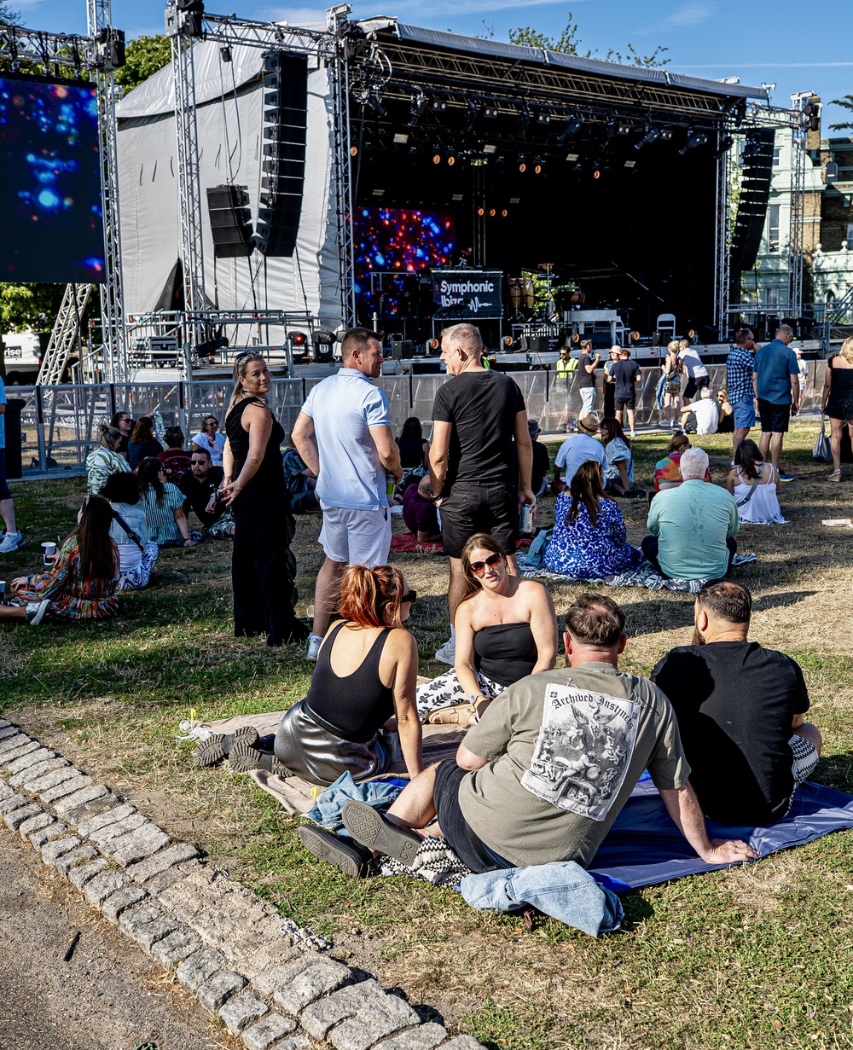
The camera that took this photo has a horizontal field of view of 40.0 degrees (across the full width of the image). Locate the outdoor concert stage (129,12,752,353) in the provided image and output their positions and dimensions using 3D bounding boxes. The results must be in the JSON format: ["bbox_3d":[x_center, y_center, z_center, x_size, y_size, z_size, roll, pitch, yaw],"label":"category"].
[{"bbox_3d":[0.354,-7.341,30.829,12.735,8.600,11.721,-8,11,-39],"label":"outdoor concert stage"}]

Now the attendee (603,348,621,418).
[{"bbox_3d":[3.719,-2.708,23.100,0.460,1.630,0.360,-4,9,-17],"label":"attendee"}]

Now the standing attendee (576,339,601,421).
[{"bbox_3d":[3.091,-2.651,22.400,0.420,1.800,0.500,-5,9,-25],"label":"standing attendee"}]

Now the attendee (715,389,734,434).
[{"bbox_3d":[5.498,-2.127,21.674,0.500,0.830,0.700,-9,11,-40],"label":"attendee"}]

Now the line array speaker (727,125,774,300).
[{"bbox_3d":[9.050,-8.887,32.238,0.800,3.862,1.150,-8,11,-39],"label":"line array speaker"}]

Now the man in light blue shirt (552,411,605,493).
[{"bbox_3d":[1.720,-0.788,13.200,0.620,0.860,0.780,-2,8,-6],"label":"man in light blue shirt"}]

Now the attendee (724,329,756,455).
[{"bbox_3d":[4.052,-1.646,15.100,0.500,1.790,0.420,6,11,40],"label":"attendee"}]

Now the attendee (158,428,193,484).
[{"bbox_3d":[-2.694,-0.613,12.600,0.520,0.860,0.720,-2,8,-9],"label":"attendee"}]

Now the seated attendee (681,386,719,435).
[{"bbox_3d":[4.962,-2.124,21.559,0.750,0.880,0.550,5,11,37],"label":"seated attendee"}]

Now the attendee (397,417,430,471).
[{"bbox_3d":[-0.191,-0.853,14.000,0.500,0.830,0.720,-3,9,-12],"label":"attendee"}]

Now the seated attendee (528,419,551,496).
[{"bbox_3d":[1.308,-0.848,13.796,0.550,0.840,0.750,1,9,12],"label":"seated attendee"}]

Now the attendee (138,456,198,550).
[{"bbox_3d":[-2.224,-0.207,10.200,0.540,0.780,0.750,2,9,20],"label":"attendee"}]

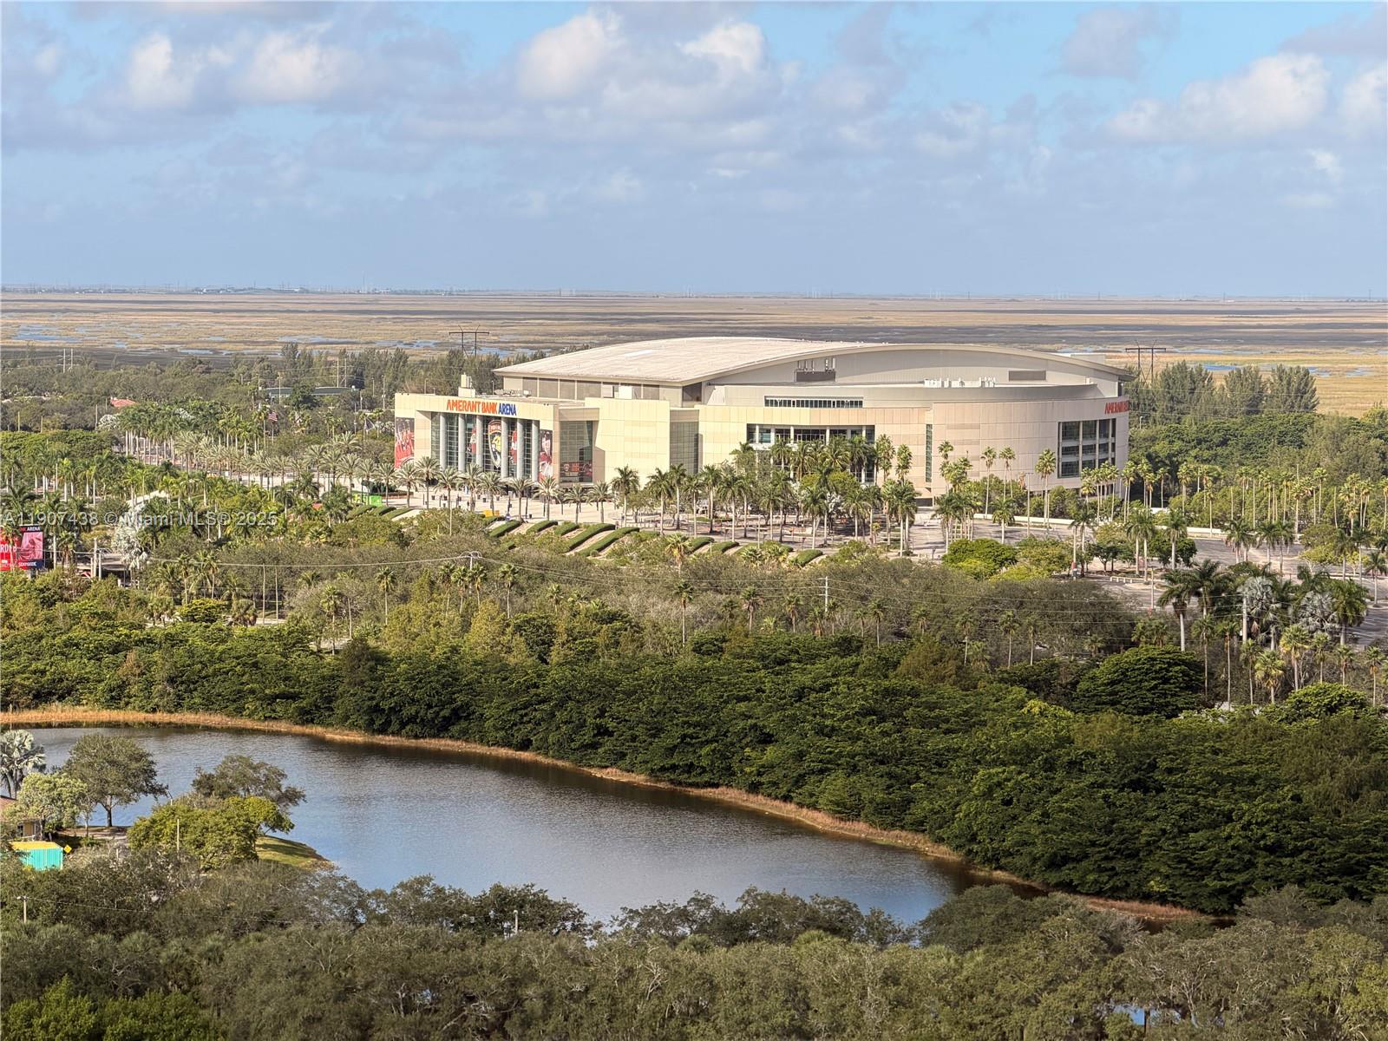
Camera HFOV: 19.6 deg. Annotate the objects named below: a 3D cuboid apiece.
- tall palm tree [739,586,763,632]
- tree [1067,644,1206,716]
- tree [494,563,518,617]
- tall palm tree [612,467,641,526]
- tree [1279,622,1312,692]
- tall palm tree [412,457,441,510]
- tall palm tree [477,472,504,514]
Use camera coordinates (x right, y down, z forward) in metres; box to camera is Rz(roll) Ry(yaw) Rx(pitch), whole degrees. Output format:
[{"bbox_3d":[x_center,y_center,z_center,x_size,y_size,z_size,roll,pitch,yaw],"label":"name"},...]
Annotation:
[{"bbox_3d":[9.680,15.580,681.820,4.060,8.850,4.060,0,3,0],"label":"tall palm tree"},{"bbox_3d":[64.930,23.560,588.310,19.000,10.410,17.000,0,3,0],"label":"tree"},{"bbox_3d":[-33.170,13.140,709.060,4.030,11.120,4.030,0,3,0],"label":"tree"},{"bbox_3d":[-16.250,-5.850,961.150,6.760,14.040,6.760,0,3,0],"label":"tall palm tree"},{"bbox_3d":[91.150,21.680,606.640,4.620,12.310,4.620,0,3,0],"label":"tree"},{"bbox_3d":[-67.860,-9.520,1020.090,7.450,13.790,7.450,0,3,0],"label":"tall palm tree"},{"bbox_3d":[-51.270,-6.630,1011.490,6.570,11.630,6.570,0,3,0],"label":"tall palm tree"}]

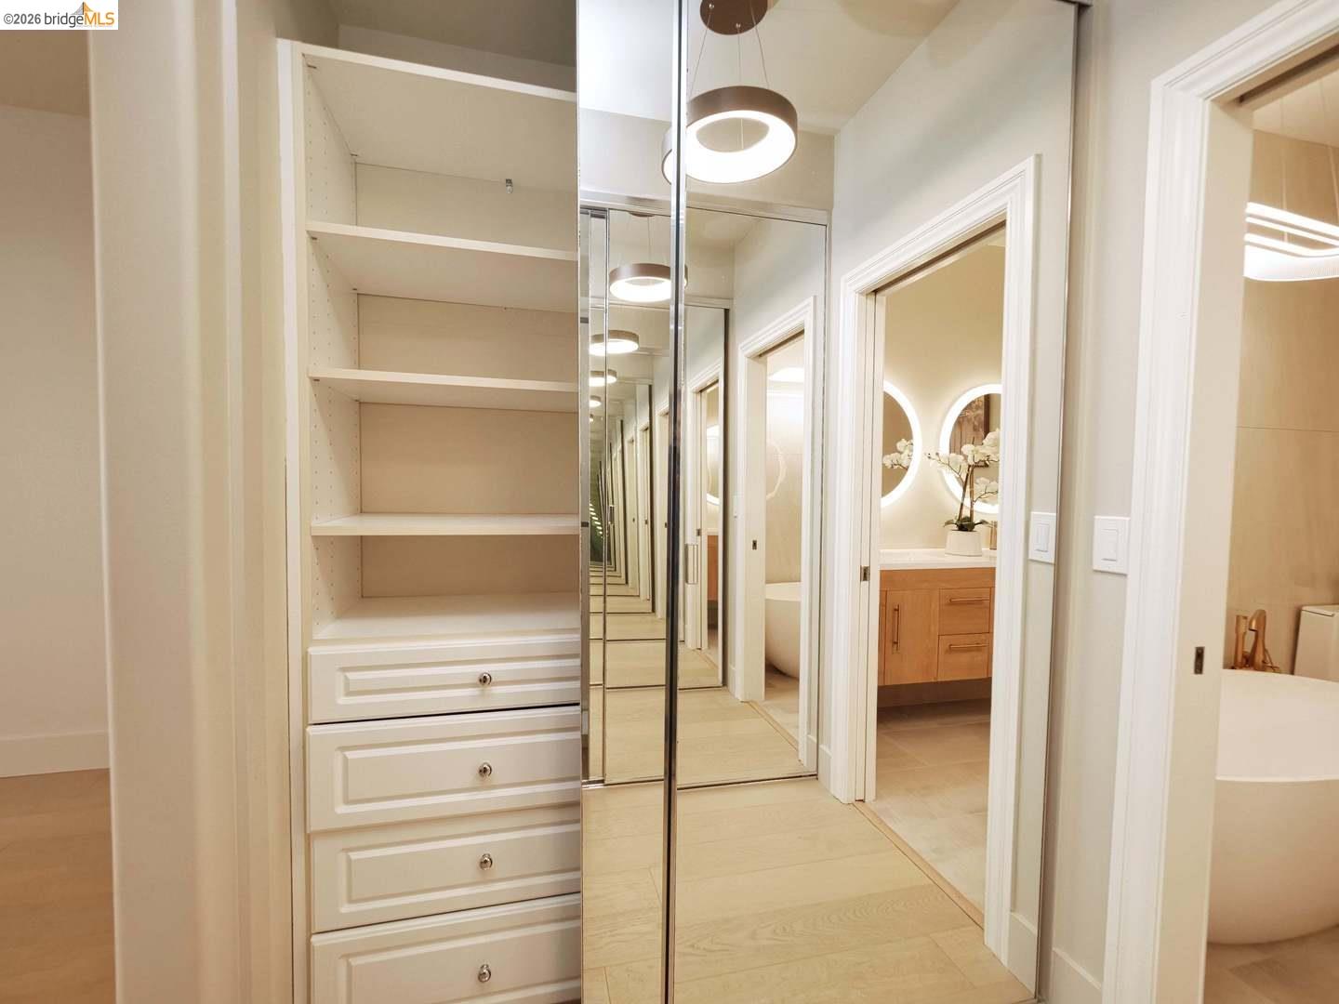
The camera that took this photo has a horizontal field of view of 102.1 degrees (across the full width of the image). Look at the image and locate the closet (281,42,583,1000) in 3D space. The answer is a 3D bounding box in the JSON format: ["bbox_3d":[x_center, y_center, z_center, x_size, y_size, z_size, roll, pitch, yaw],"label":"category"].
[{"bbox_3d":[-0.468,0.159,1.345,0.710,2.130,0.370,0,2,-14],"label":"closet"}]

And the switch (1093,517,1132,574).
[{"bbox_3d":[0.953,0.094,1.174,0.011,0.119,0.073,0,2,-14],"label":"switch"}]

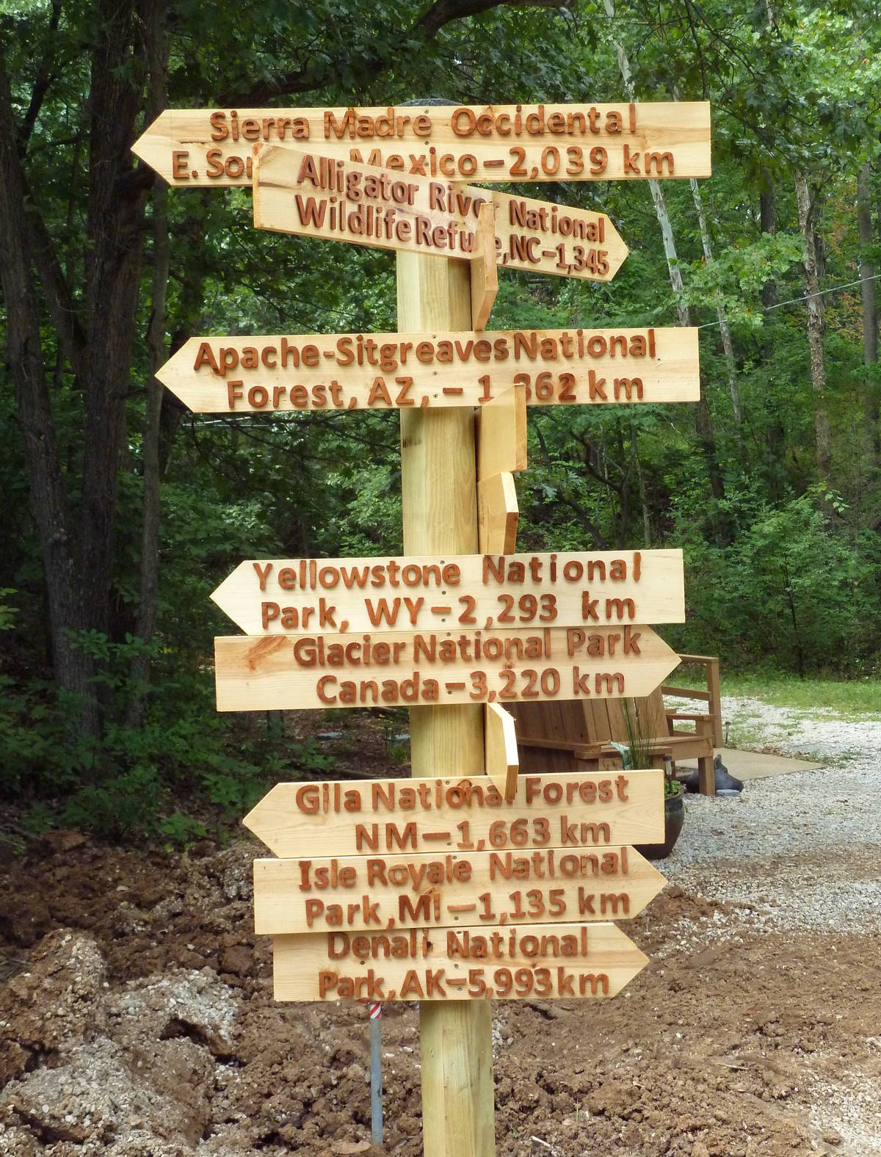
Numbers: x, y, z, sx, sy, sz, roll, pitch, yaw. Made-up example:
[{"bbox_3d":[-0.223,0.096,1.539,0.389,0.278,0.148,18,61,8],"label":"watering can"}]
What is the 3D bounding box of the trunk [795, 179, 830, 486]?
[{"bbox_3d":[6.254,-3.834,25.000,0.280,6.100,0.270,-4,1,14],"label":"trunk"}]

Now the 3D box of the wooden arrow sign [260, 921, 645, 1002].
[{"bbox_3d":[0.044,0.739,2.870,0.722,0.140,0.028,0,2,-3],"label":"wooden arrow sign"}]

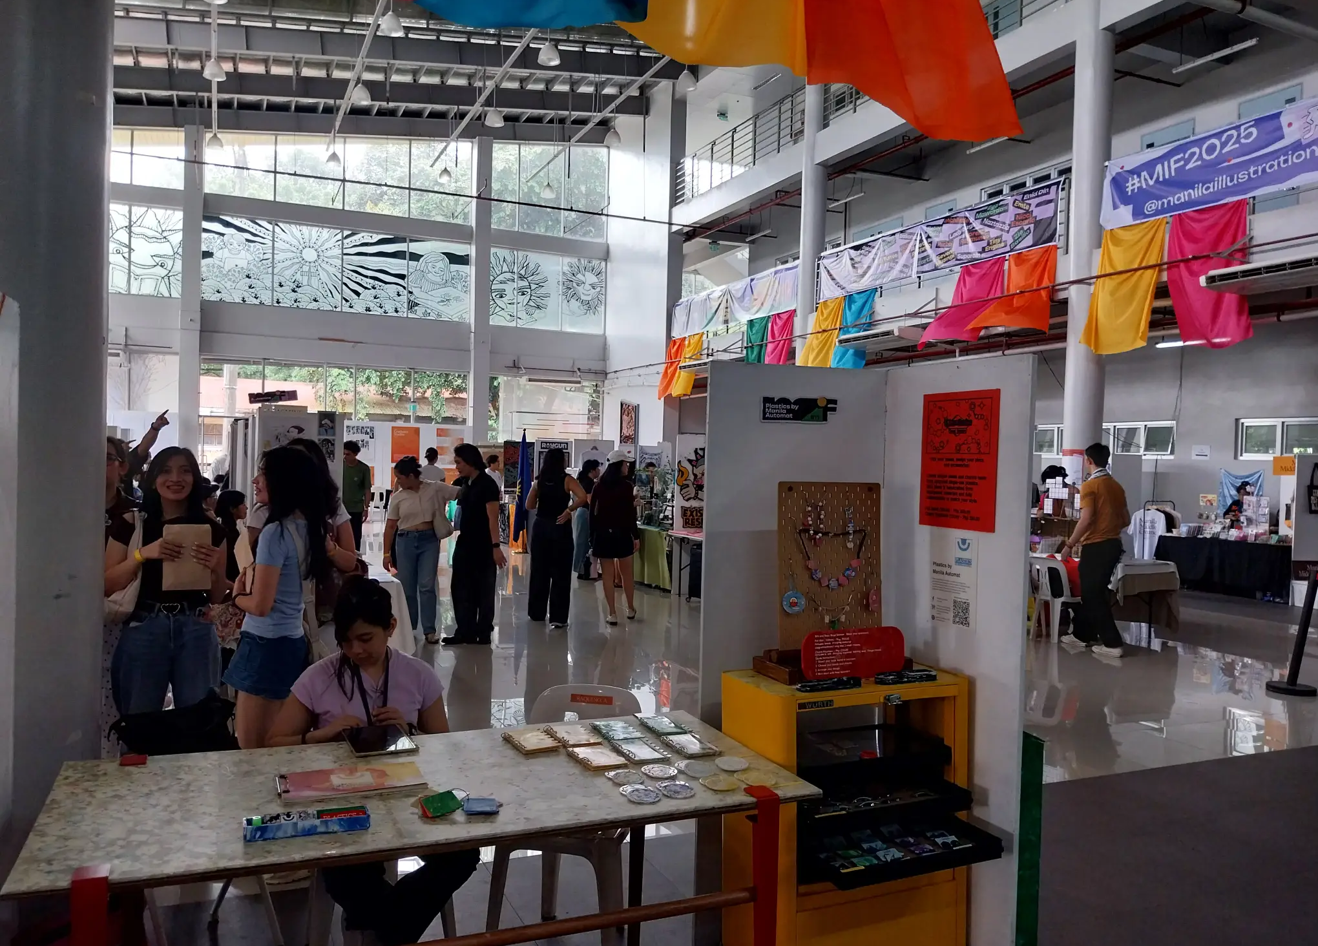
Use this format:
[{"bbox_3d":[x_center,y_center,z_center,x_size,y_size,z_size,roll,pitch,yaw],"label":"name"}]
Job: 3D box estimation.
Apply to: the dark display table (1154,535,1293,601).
[{"bbox_3d":[7.120,1.199,12.330,0.600,0.740,1.501,1,1,-40],"label":"dark display table"}]

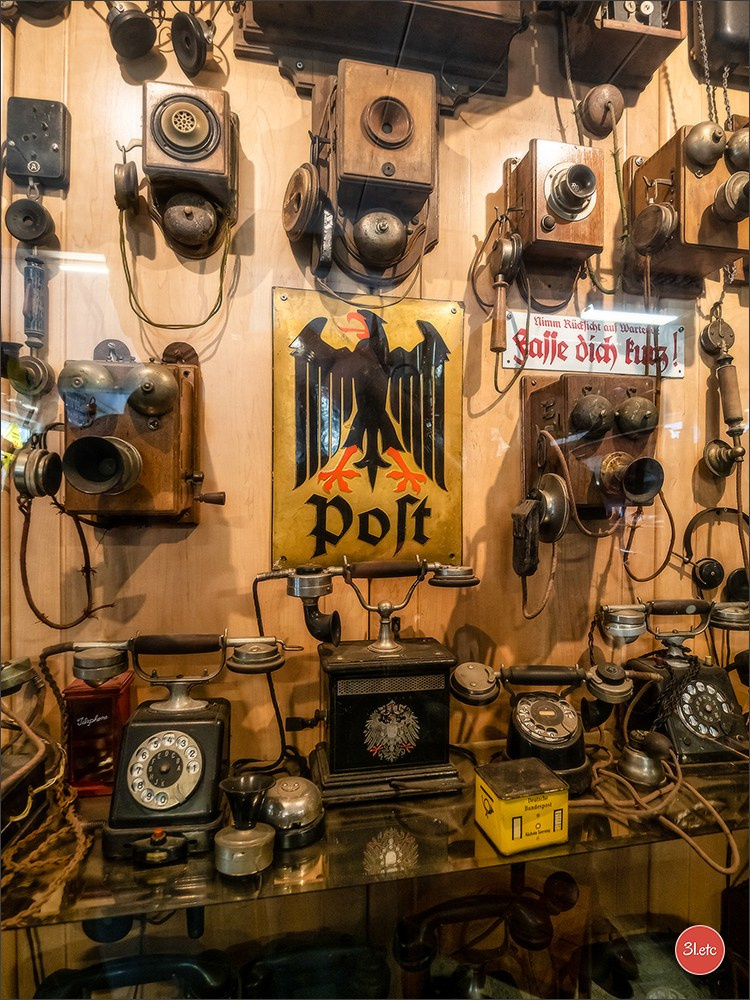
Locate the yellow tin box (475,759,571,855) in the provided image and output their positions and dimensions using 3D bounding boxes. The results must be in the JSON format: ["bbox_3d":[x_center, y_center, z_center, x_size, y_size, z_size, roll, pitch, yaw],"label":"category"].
[{"bbox_3d":[0.156,0.326,0.557,0.075,0.058,0.060,0,0,-18],"label":"yellow tin box"}]

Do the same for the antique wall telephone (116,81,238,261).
[{"bbox_3d":[-0.257,-0.437,0.681,0.147,0.202,0.105,0,0,-11],"label":"antique wall telephone"}]

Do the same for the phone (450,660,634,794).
[{"bbox_3d":[0.222,0.282,0.688,0.243,0.146,0.140,0,0,5],"label":"phone"}]

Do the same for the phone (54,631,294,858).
[{"bbox_3d":[-0.229,0.254,0.595,0.257,0.203,0.140,0,0,-11],"label":"phone"}]

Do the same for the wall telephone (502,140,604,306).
[{"bbox_3d":[0.261,-0.400,0.731,0.137,0.200,0.105,0,0,-11],"label":"wall telephone"}]

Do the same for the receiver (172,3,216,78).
[{"bbox_3d":[-0.236,-0.605,0.689,0.040,0.063,0.063,-35,20,-32],"label":"receiver"}]

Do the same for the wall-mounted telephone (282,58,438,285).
[{"bbox_3d":[-0.008,-0.466,0.718,0.233,0.291,0.125,0,0,-11],"label":"wall-mounted telephone"}]

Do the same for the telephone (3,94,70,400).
[{"bbox_3d":[-0.437,-0.321,0.662,0.071,0.389,0.075,0,0,-11],"label":"telephone"}]

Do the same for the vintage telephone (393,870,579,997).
[{"bbox_3d":[0.158,0.637,0.711,0.273,0.197,0.165,0,0,-11],"label":"vintage telephone"}]

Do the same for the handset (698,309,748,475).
[{"bbox_3d":[0.568,-0.169,0.849,0.063,0.266,0.070,-8,1,-11],"label":"handset"}]

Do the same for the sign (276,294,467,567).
[{"bbox_3d":[-0.005,-0.103,0.775,0.289,0.408,0.010,0,0,-11],"label":"sign"}]

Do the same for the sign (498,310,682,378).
[{"bbox_3d":[0.339,-0.234,0.791,0.304,0.084,0.010,0,0,-11],"label":"sign"}]

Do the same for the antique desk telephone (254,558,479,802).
[{"bbox_3d":[0.011,0.213,0.668,0.260,0.283,0.125,0,0,-11],"label":"antique desk telephone"}]

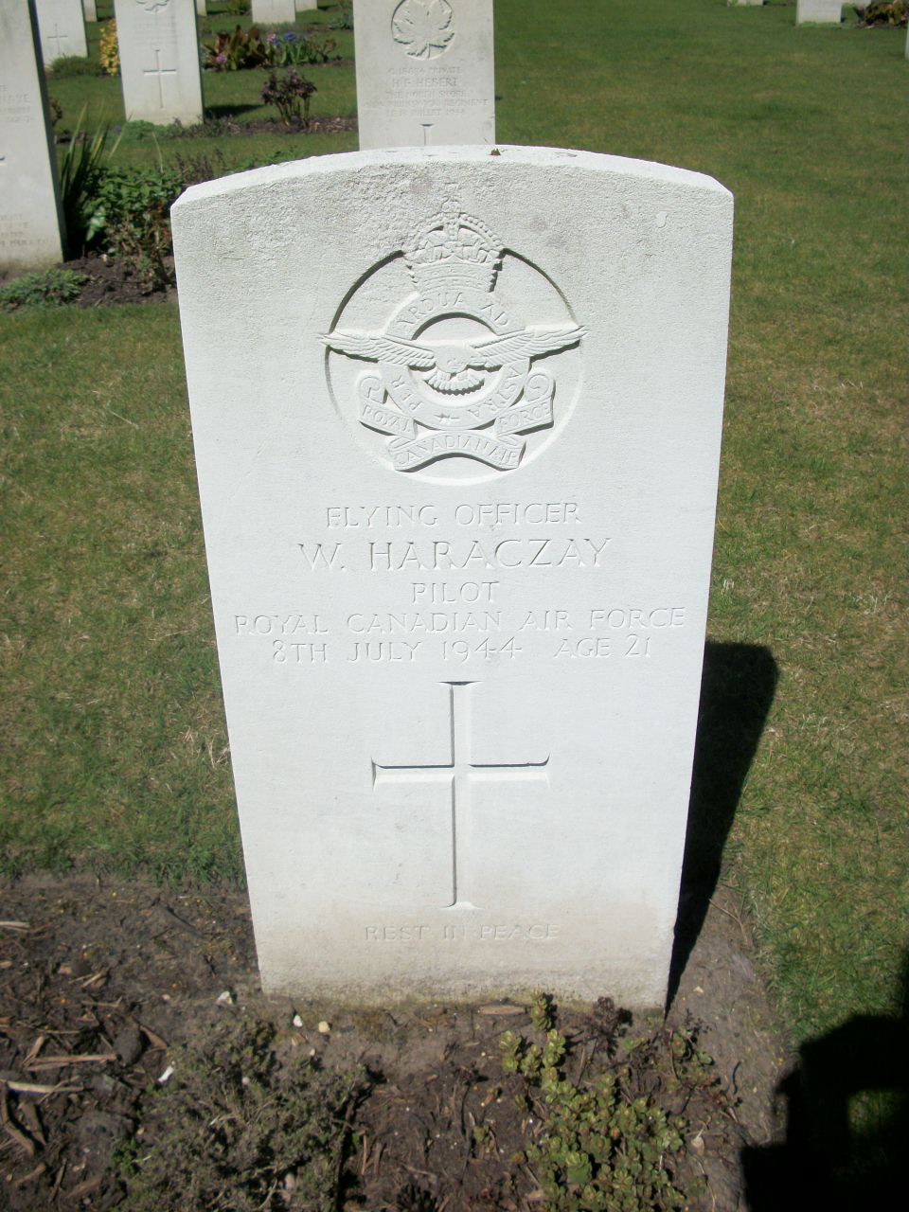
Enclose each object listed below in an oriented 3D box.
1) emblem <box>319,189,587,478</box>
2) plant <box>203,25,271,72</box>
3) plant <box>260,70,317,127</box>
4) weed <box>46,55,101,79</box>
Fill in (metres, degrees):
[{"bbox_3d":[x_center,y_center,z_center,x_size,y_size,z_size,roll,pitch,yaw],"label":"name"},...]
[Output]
[{"bbox_3d":[-0.001,-0.186,0.854,0.182,0.193,0.015,1,27,4],"label":"emblem"},{"bbox_3d":[-1.374,-3.524,7.750,0.410,0.270,0.320,1,29,3],"label":"plant"},{"bbox_3d":[-0.780,-2.379,5.750,0.260,0.250,0.240,1,29,3],"label":"plant"},{"bbox_3d":[-2.445,-3.476,7.900,0.340,0.130,0.280,1,29,3],"label":"weed"}]

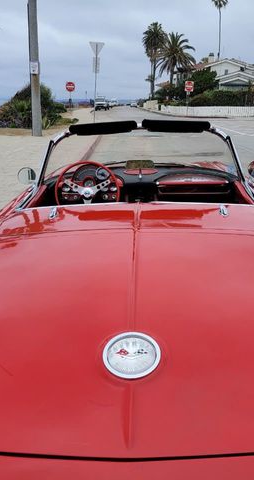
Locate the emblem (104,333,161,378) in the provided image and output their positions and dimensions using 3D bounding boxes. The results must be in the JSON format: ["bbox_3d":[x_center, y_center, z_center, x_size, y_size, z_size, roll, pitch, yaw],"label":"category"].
[{"bbox_3d":[0.011,0.242,0.930,0.121,0.022,0.121,2,40,0],"label":"emblem"}]

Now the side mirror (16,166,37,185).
[{"bbox_3d":[-0.597,-0.387,2.660,0.110,0.115,0.075,-1,17,-8],"label":"side mirror"}]

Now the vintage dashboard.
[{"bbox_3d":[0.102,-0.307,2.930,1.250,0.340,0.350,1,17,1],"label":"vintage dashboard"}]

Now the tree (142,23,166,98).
[{"bbox_3d":[4.246,-29.392,73.233,4.300,11.820,4.300,0,17,0],"label":"tree"}]

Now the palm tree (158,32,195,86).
[{"bbox_3d":[7.484,-27.041,68.620,5.800,9.230,5.800,0,17,0],"label":"palm tree"}]

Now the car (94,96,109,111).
[{"bbox_3d":[-3.706,-19.879,65.000,1.900,1.880,4.800,1,17,4],"label":"car"}]

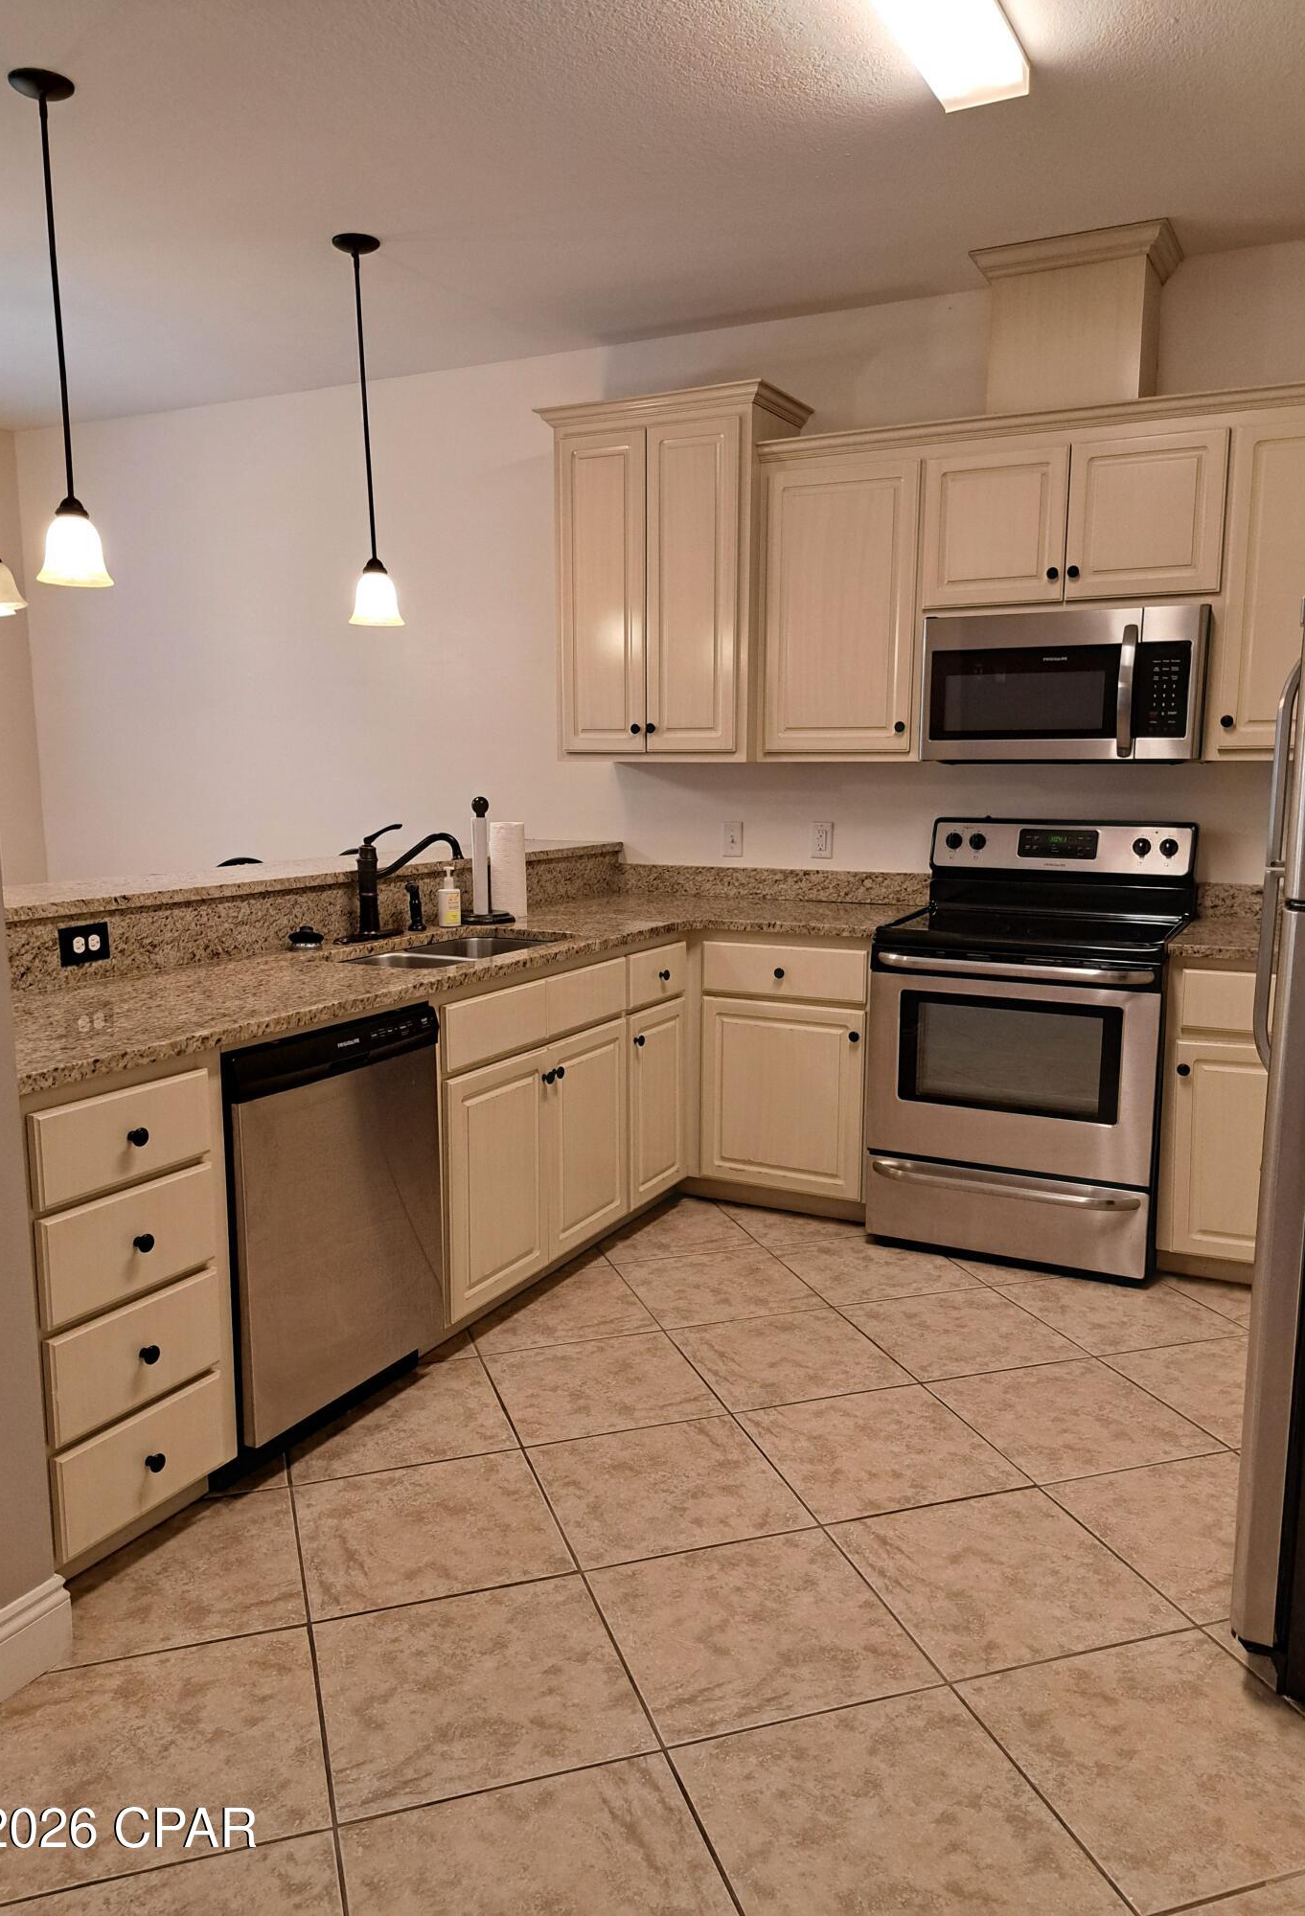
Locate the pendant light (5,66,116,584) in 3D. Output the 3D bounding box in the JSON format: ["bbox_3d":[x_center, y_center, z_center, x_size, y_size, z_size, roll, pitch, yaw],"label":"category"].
[{"bbox_3d":[-1.255,-1.315,2.814,0.167,1.000,0.167,4,9,26],"label":"pendant light"}]

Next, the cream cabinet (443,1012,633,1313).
[{"bbox_3d":[-0.524,0.469,3.410,0.600,0.565,0.855,4,9,26],"label":"cream cabinet"}]

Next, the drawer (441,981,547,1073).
[{"bbox_3d":[-0.546,0.142,3.212,0.420,0.157,0.430,4,9,27],"label":"drawer"}]

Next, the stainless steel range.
[{"bbox_3d":[1.092,0.218,3.821,0.760,1.200,0.700,4,9,26],"label":"stainless steel range"}]

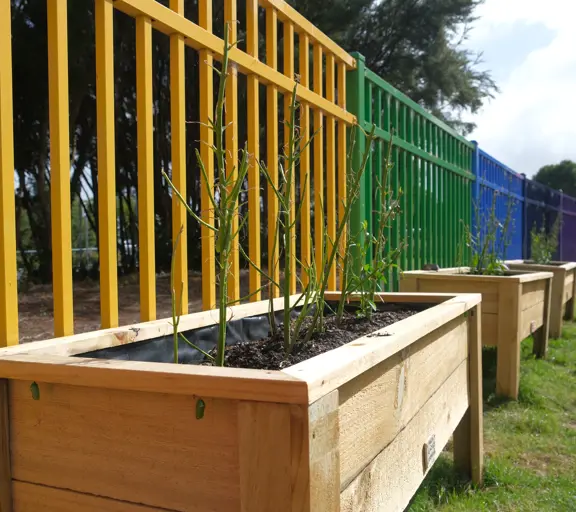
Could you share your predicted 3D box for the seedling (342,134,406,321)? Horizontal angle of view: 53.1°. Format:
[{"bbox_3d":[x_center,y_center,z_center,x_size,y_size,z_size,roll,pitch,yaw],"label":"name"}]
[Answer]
[{"bbox_3d":[0.308,-0.102,2.052,0.228,0.663,0.220,0,2,0],"label":"seedling"}]

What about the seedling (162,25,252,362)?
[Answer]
[{"bbox_3d":[-0.175,-0.129,1.238,0.189,0.737,0.200,0,2,0],"label":"seedling"}]

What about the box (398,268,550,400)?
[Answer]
[{"bbox_3d":[1.428,0.482,4.184,0.723,0.710,1.590,1,0,31],"label":"box"}]

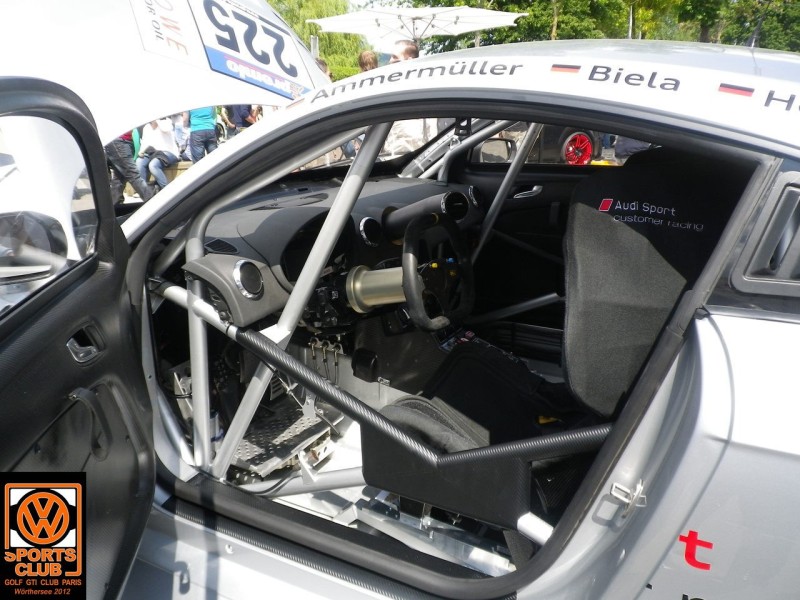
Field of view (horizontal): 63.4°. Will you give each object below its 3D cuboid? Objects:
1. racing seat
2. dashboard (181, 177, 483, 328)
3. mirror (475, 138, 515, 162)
[{"bbox_3d":[0.351,0.060,1.342,0.700,0.780,0.560,10,20,27],"label":"racing seat"},{"bbox_3d":[-0.158,-0.186,1.993,0.520,0.300,1.420,10,20,27],"label":"dashboard"},{"bbox_3d":[0.382,-0.578,2.615,0.120,0.130,0.200,10,20,27],"label":"mirror"}]

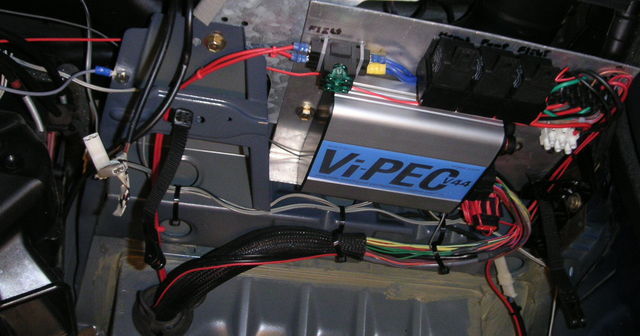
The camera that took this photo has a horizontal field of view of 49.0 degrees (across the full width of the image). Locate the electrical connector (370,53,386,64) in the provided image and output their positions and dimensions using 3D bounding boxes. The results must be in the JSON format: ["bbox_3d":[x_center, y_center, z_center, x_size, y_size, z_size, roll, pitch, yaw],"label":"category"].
[{"bbox_3d":[0.041,-0.076,0.487,0.011,0.007,0.007,5,6,-11],"label":"electrical connector"}]

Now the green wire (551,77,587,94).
[{"bbox_3d":[0.171,-0.057,0.482,0.024,0.011,0.010,5,6,-11],"label":"green wire"}]

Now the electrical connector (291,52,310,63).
[{"bbox_3d":[-0.014,-0.080,0.508,0.015,0.006,0.006,9,19,-10],"label":"electrical connector"}]

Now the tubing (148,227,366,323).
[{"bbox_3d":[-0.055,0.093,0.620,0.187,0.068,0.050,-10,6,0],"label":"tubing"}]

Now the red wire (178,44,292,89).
[{"bbox_3d":[-0.062,-0.075,0.517,0.106,0.020,0.015,-13,-4,31],"label":"red wire"}]

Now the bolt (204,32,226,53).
[{"bbox_3d":[-0.079,-0.095,0.532,0.015,0.015,0.006,6,46,-6],"label":"bolt"}]

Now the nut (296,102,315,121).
[{"bbox_3d":[-0.011,-0.044,0.553,0.015,0.010,0.015,9,-33,-11],"label":"nut"}]

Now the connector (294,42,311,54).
[{"bbox_3d":[-0.013,-0.086,0.505,0.014,0.006,0.006,9,19,-10],"label":"connector"}]

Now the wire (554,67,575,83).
[{"bbox_3d":[0.168,-0.064,0.482,0.013,0.010,0.007,5,6,-11],"label":"wire"}]

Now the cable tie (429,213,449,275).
[{"bbox_3d":[0.101,0.065,0.600,0.014,0.050,0.022,1,18,0],"label":"cable tie"}]

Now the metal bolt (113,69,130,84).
[{"bbox_3d":[-0.151,-0.070,0.535,0.013,0.013,0.006,6,46,-6],"label":"metal bolt"}]

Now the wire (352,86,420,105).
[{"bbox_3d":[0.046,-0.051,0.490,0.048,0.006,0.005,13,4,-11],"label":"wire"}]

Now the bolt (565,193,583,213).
[{"bbox_3d":[0.226,0.031,0.625,0.015,0.015,0.010,14,14,9],"label":"bolt"}]

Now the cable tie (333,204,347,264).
[{"bbox_3d":[0.017,0.057,0.610,0.011,0.050,0.022,1,18,0],"label":"cable tie"}]

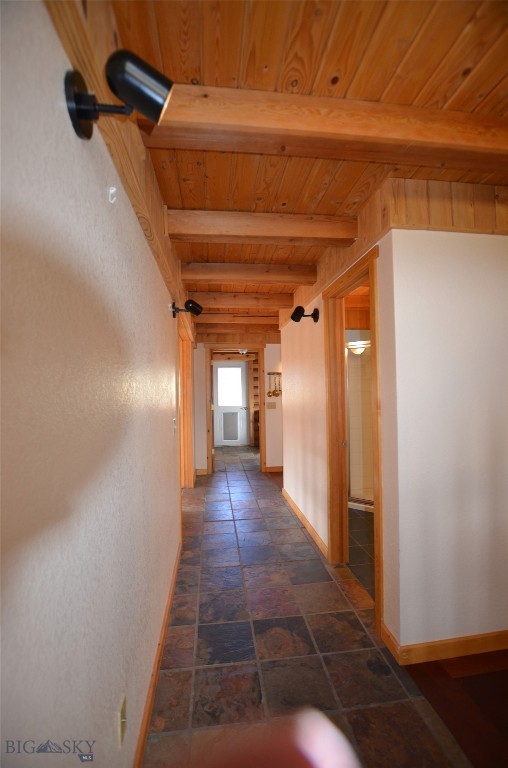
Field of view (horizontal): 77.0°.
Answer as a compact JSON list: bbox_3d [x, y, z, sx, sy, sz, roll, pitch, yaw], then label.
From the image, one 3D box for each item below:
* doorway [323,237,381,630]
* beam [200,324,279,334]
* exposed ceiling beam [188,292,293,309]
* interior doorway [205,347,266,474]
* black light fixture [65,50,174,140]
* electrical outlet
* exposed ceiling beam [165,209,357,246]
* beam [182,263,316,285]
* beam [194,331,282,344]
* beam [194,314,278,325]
[{"bbox_3d":[0.691,0.322,2.158,0.156,2.147,0.856,-1,-1,-7],"label":"doorway"},{"bbox_3d":[-0.248,-0.905,5.188,1.352,0.145,0.103,-1,-1,-7],"label":"beam"},{"bbox_3d":[-0.136,-0.932,3.533,1.152,0.142,0.103,-1,-1,-7],"label":"exposed ceiling beam"},{"bbox_3d":[-0.297,0.411,5.282,0.966,2.070,0.145,-1,-1,-7],"label":"interior doorway"},{"bbox_3d":[-0.283,-0.630,0.710,0.218,0.153,0.128,-1,-1,-7],"label":"black light fixture"},{"bbox_3d":[-0.403,1.048,0.992,0.011,0.109,0.069,-1,-1,-7],"label":"electrical outlet"},{"bbox_3d":[0.068,-0.953,1.951,1.152,0.141,0.101,-1,-1,-7],"label":"exposed ceiling beam"},{"bbox_3d":[-0.033,-0.942,2.732,1.152,0.141,0.103,-1,-1,-7],"label":"beam"},{"bbox_3d":[-0.255,-0.742,5.258,1.380,0.179,0.083,-1,-1,-7],"label":"beam"},{"bbox_3d":[-0.242,-0.922,4.361,1.152,0.145,0.103,-1,-1,-7],"label":"beam"}]

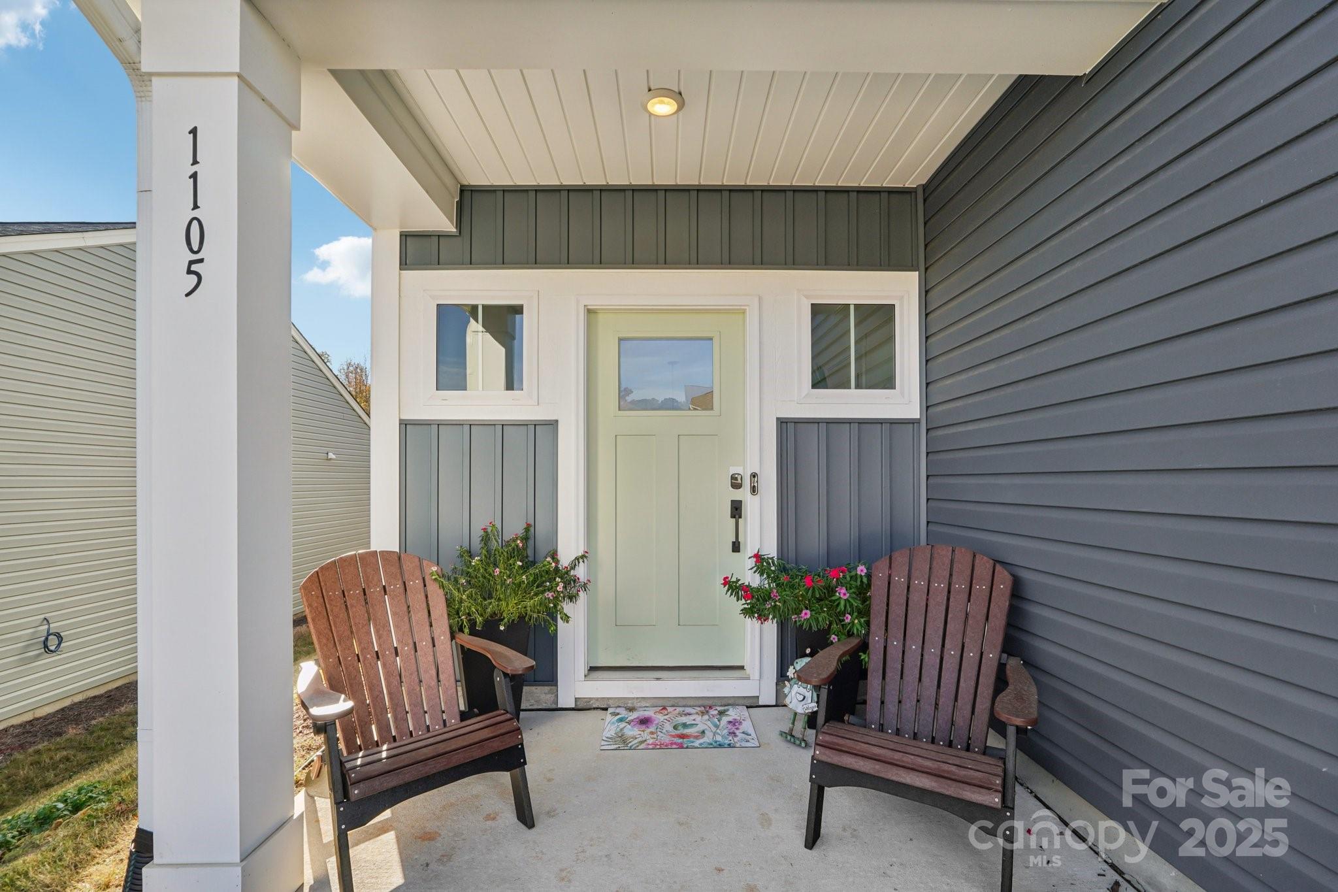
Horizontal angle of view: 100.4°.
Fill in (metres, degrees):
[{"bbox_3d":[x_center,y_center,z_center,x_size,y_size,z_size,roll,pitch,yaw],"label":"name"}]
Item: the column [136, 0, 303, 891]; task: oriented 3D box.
[{"bbox_3d":[-1.310,0.065,1.660,0.275,2.630,0.265,0,-1,-1],"label":"column"}]

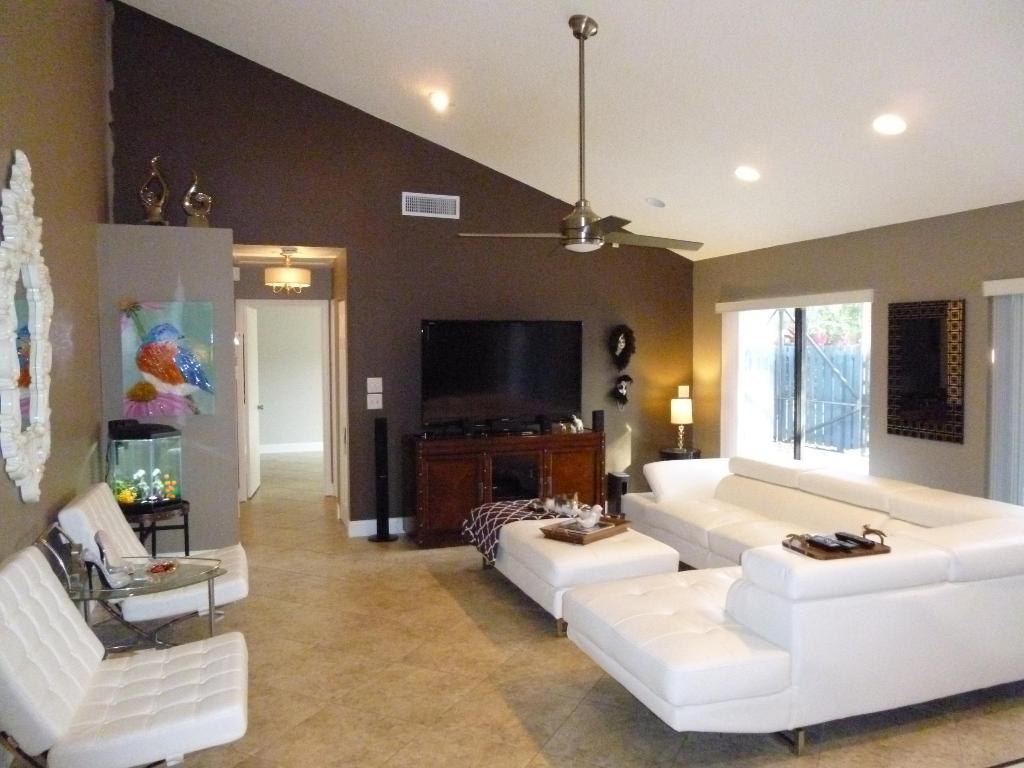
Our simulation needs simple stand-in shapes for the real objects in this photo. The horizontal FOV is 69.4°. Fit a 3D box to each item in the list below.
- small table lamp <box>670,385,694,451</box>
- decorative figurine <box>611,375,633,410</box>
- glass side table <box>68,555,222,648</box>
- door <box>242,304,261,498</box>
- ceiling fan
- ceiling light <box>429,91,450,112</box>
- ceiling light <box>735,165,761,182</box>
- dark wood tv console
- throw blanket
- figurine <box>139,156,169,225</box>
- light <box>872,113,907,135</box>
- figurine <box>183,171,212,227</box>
[{"bbox_3d":[1.587,0.370,6.966,0.235,0.510,0.235,-1,3,-19],"label":"small table lamp"},{"bbox_3d":[1.045,0.073,6.995,0.210,0.320,0.120,-1,3,-19],"label":"decorative figurine"},{"bbox_3d":[-1.696,1.178,3.500,0.660,0.570,0.620,-1,3,-19],"label":"glass side table"},{"bbox_3d":[-2.860,0.186,8.087,0.045,2.020,0.780,-1,3,-12],"label":"door"},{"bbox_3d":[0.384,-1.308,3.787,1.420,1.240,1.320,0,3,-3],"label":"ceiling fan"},{"bbox_3d":[-0.523,-2.036,5.330,0.160,0.100,0.160,19,-4,-19],"label":"ceiling light"},{"bbox_3d":[1.599,-1.429,5.020,0.185,0.030,0.185,19,-4,-20],"label":"ceiling light"},{"bbox_3d":[-0.053,0.859,6.454,1.690,0.861,0.468,-1,3,-19],"label":"dark wood tv console"},{"bbox_3d":[0.053,1.043,5.309,0.700,0.340,0.630,-1,3,-20],"label":"throw blanket"},{"bbox_3d":[-2.518,-1.346,5.199,0.190,0.500,0.130,-1,3,-19],"label":"figurine"},{"bbox_3d":[1.961,-1.351,3.842,0.185,0.040,0.185,19,-4,-19],"label":"light"},{"bbox_3d":[-2.265,-1.321,5.340,0.215,0.435,0.100,-1,3,-20],"label":"figurine"}]

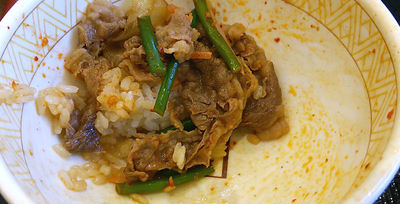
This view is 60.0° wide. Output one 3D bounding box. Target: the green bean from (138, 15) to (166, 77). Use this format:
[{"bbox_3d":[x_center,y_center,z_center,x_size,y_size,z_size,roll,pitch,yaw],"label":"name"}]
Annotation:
[{"bbox_3d":[-0.022,-0.027,0.161,0.007,0.006,0.034,-13,58,-8],"label":"green bean"}]

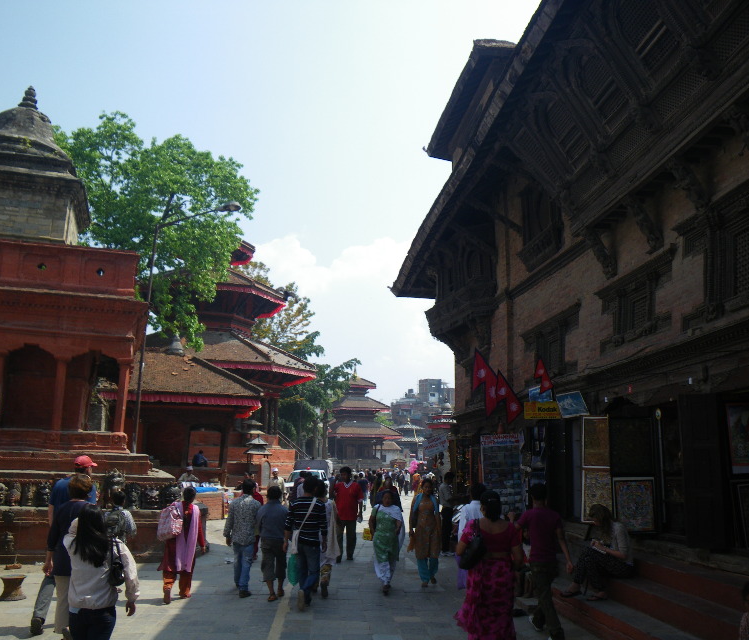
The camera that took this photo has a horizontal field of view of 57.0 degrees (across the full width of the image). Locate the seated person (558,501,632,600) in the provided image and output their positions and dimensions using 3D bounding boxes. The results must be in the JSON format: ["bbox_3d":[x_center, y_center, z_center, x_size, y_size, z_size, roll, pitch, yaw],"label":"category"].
[{"bbox_3d":[2.777,2.909,8.692,0.880,1.060,0.470,3,-12,-8],"label":"seated person"}]

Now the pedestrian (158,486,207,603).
[{"bbox_3d":[-2.565,3.053,9.480,0.580,1.480,0.450,2,-12,-3],"label":"pedestrian"}]

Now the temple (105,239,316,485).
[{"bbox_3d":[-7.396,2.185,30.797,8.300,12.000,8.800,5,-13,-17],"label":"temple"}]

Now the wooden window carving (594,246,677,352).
[{"bbox_3d":[3.873,-0.195,10.428,0.280,1.030,2.400,2,-12,-5],"label":"wooden window carving"}]

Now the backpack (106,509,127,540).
[{"bbox_3d":[-3.477,2.756,9.300,0.300,0.430,0.200,3,-12,-7],"label":"backpack"}]

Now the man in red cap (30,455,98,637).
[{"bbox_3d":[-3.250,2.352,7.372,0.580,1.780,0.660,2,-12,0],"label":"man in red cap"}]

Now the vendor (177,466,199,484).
[{"bbox_3d":[-6.559,5.579,24.209,0.650,0.860,0.600,5,-13,-15],"label":"vendor"}]

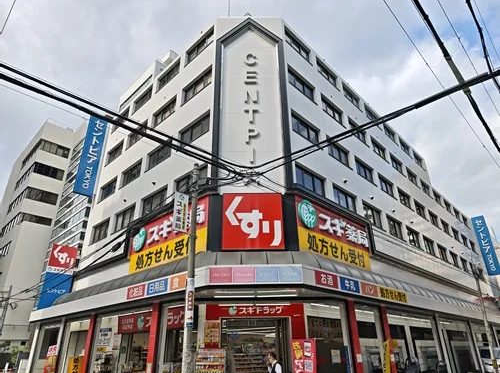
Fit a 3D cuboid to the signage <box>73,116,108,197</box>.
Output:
[{"bbox_3d":[-10.860,-2.181,22.844,0.250,6.077,1.234,-24,-34,38],"label":"signage"}]

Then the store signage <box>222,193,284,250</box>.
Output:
[{"bbox_3d":[0.130,1.305,12.636,2.302,2.273,0.220,0,-26,-1],"label":"store signage"}]

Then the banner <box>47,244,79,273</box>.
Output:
[{"bbox_3d":[-12.706,4.977,22.651,0.250,1.845,1.676,-24,-34,38],"label":"banner"}]

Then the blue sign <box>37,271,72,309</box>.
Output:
[{"bbox_3d":[-12.673,6.934,21.689,0.250,2.397,1.677,-24,-34,38],"label":"blue sign"}]

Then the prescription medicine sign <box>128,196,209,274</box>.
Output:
[{"bbox_3d":[-3.703,2.315,14.391,5.872,2.243,0.200,-24,-34,38],"label":"prescription medicine sign"}]

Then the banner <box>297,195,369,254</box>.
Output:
[{"bbox_3d":[3.859,1.821,14.716,0.200,1.249,5.801,-24,-35,39],"label":"banner"}]

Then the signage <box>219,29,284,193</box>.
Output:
[{"bbox_3d":[0.052,-3.956,15.299,2.710,9.496,0.250,0,-26,-1],"label":"signage"}]

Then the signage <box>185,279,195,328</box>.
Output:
[{"bbox_3d":[-1.558,2.984,8.576,0.220,1.221,0.200,7,-28,-16],"label":"signage"}]

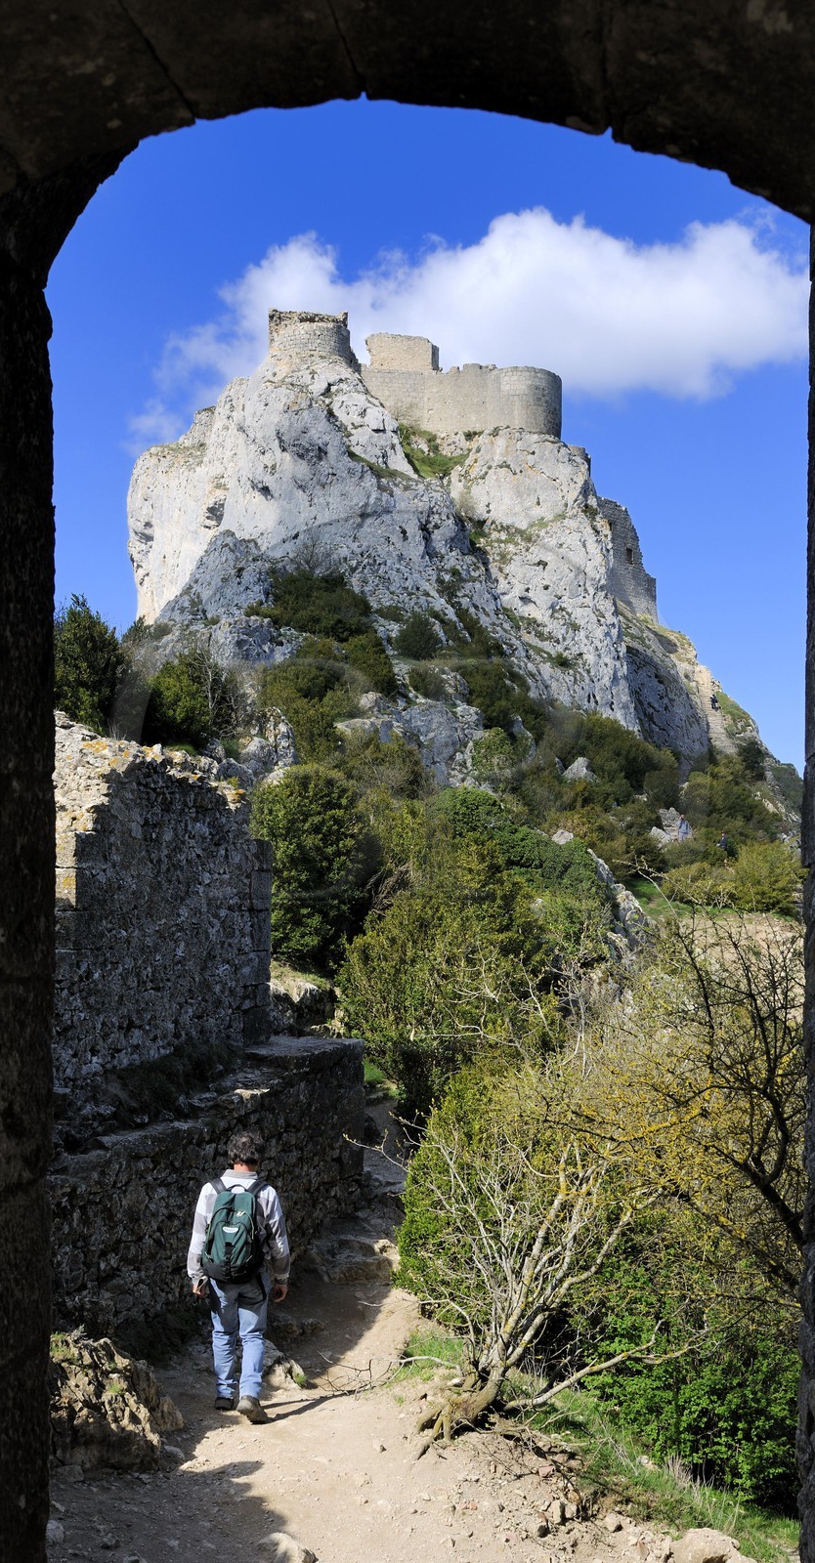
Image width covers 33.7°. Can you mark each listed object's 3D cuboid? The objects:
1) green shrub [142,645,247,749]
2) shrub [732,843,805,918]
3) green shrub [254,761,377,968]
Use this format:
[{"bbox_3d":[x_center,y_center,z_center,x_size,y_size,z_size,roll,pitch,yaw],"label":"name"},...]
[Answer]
[{"bbox_3d":[-3.720,-1.440,23.500,1.780,1.800,1.700,0,0,0],"label":"green shrub"},{"bbox_3d":[13.447,3.608,50.000,2.640,2.770,2.800,0,0,0],"label":"shrub"},{"bbox_3d":[-1.216,1.138,17.300,1.570,2.600,1.800,0,0,0],"label":"green shrub"}]

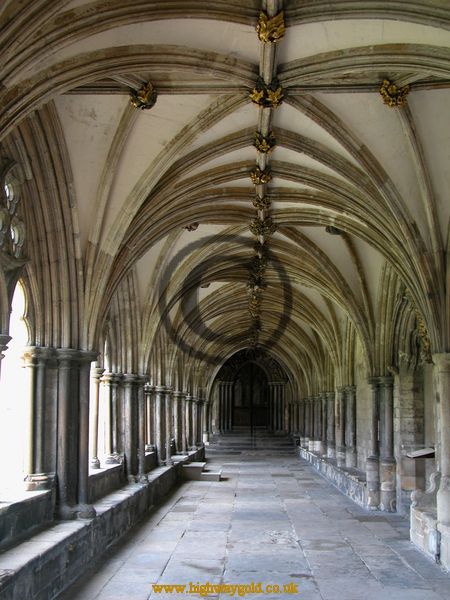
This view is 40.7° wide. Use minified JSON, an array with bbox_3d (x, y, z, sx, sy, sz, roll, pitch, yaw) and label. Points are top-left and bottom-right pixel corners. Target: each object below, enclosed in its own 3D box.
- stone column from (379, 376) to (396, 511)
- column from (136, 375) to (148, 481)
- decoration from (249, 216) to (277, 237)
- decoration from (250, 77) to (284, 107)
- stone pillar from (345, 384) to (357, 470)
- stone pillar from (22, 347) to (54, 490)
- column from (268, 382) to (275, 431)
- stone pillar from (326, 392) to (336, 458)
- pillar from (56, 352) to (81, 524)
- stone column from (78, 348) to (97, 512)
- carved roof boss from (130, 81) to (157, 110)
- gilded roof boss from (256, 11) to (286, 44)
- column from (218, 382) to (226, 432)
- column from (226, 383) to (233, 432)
[{"bbox_3d":[2.839,2.507,10.600,0.290,2.286,0.290,0,-9,2],"label":"stone column"},{"bbox_3d":[-1.475,2.316,10.850,0.190,1.870,0.190,0,-9,2],"label":"column"},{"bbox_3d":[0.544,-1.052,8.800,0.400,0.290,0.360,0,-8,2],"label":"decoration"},{"bbox_3d":[0.402,-2.011,5.879,0.340,0.180,0.290,0,-11,2],"label":"decoration"},{"bbox_3d":[2.948,2.971,14.250,0.250,1.940,0.250,0,-9,2],"label":"stone pillar"},{"bbox_3d":[-1.967,1.250,6.400,0.320,1.492,0.310,0,-9,2],"label":"stone pillar"},{"bbox_3d":[2.373,5.501,30.955,0.270,2.462,0.270,0,-11,2],"label":"column"},{"bbox_3d":[3.125,3.682,17.800,0.260,1.910,0.260,0,-9,2],"label":"stone pillar"},{"bbox_3d":[-1.910,1.593,7.403,0.270,1.996,0.270,0,-11,2],"label":"pillar"},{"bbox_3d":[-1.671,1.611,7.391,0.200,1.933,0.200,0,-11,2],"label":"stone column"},{"bbox_3d":[-0.795,-1.995,5.918,0.250,0.180,0.230,0,-11,2],"label":"carved roof boss"},{"bbox_3d":[0.367,-2.208,4.899,0.230,0.170,0.220,0,-11,2],"label":"gilded roof boss"},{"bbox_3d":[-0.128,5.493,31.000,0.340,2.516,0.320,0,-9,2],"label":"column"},{"bbox_3d":[0.230,5.493,31.000,0.280,2.516,0.280,0,-9,2],"label":"column"}]

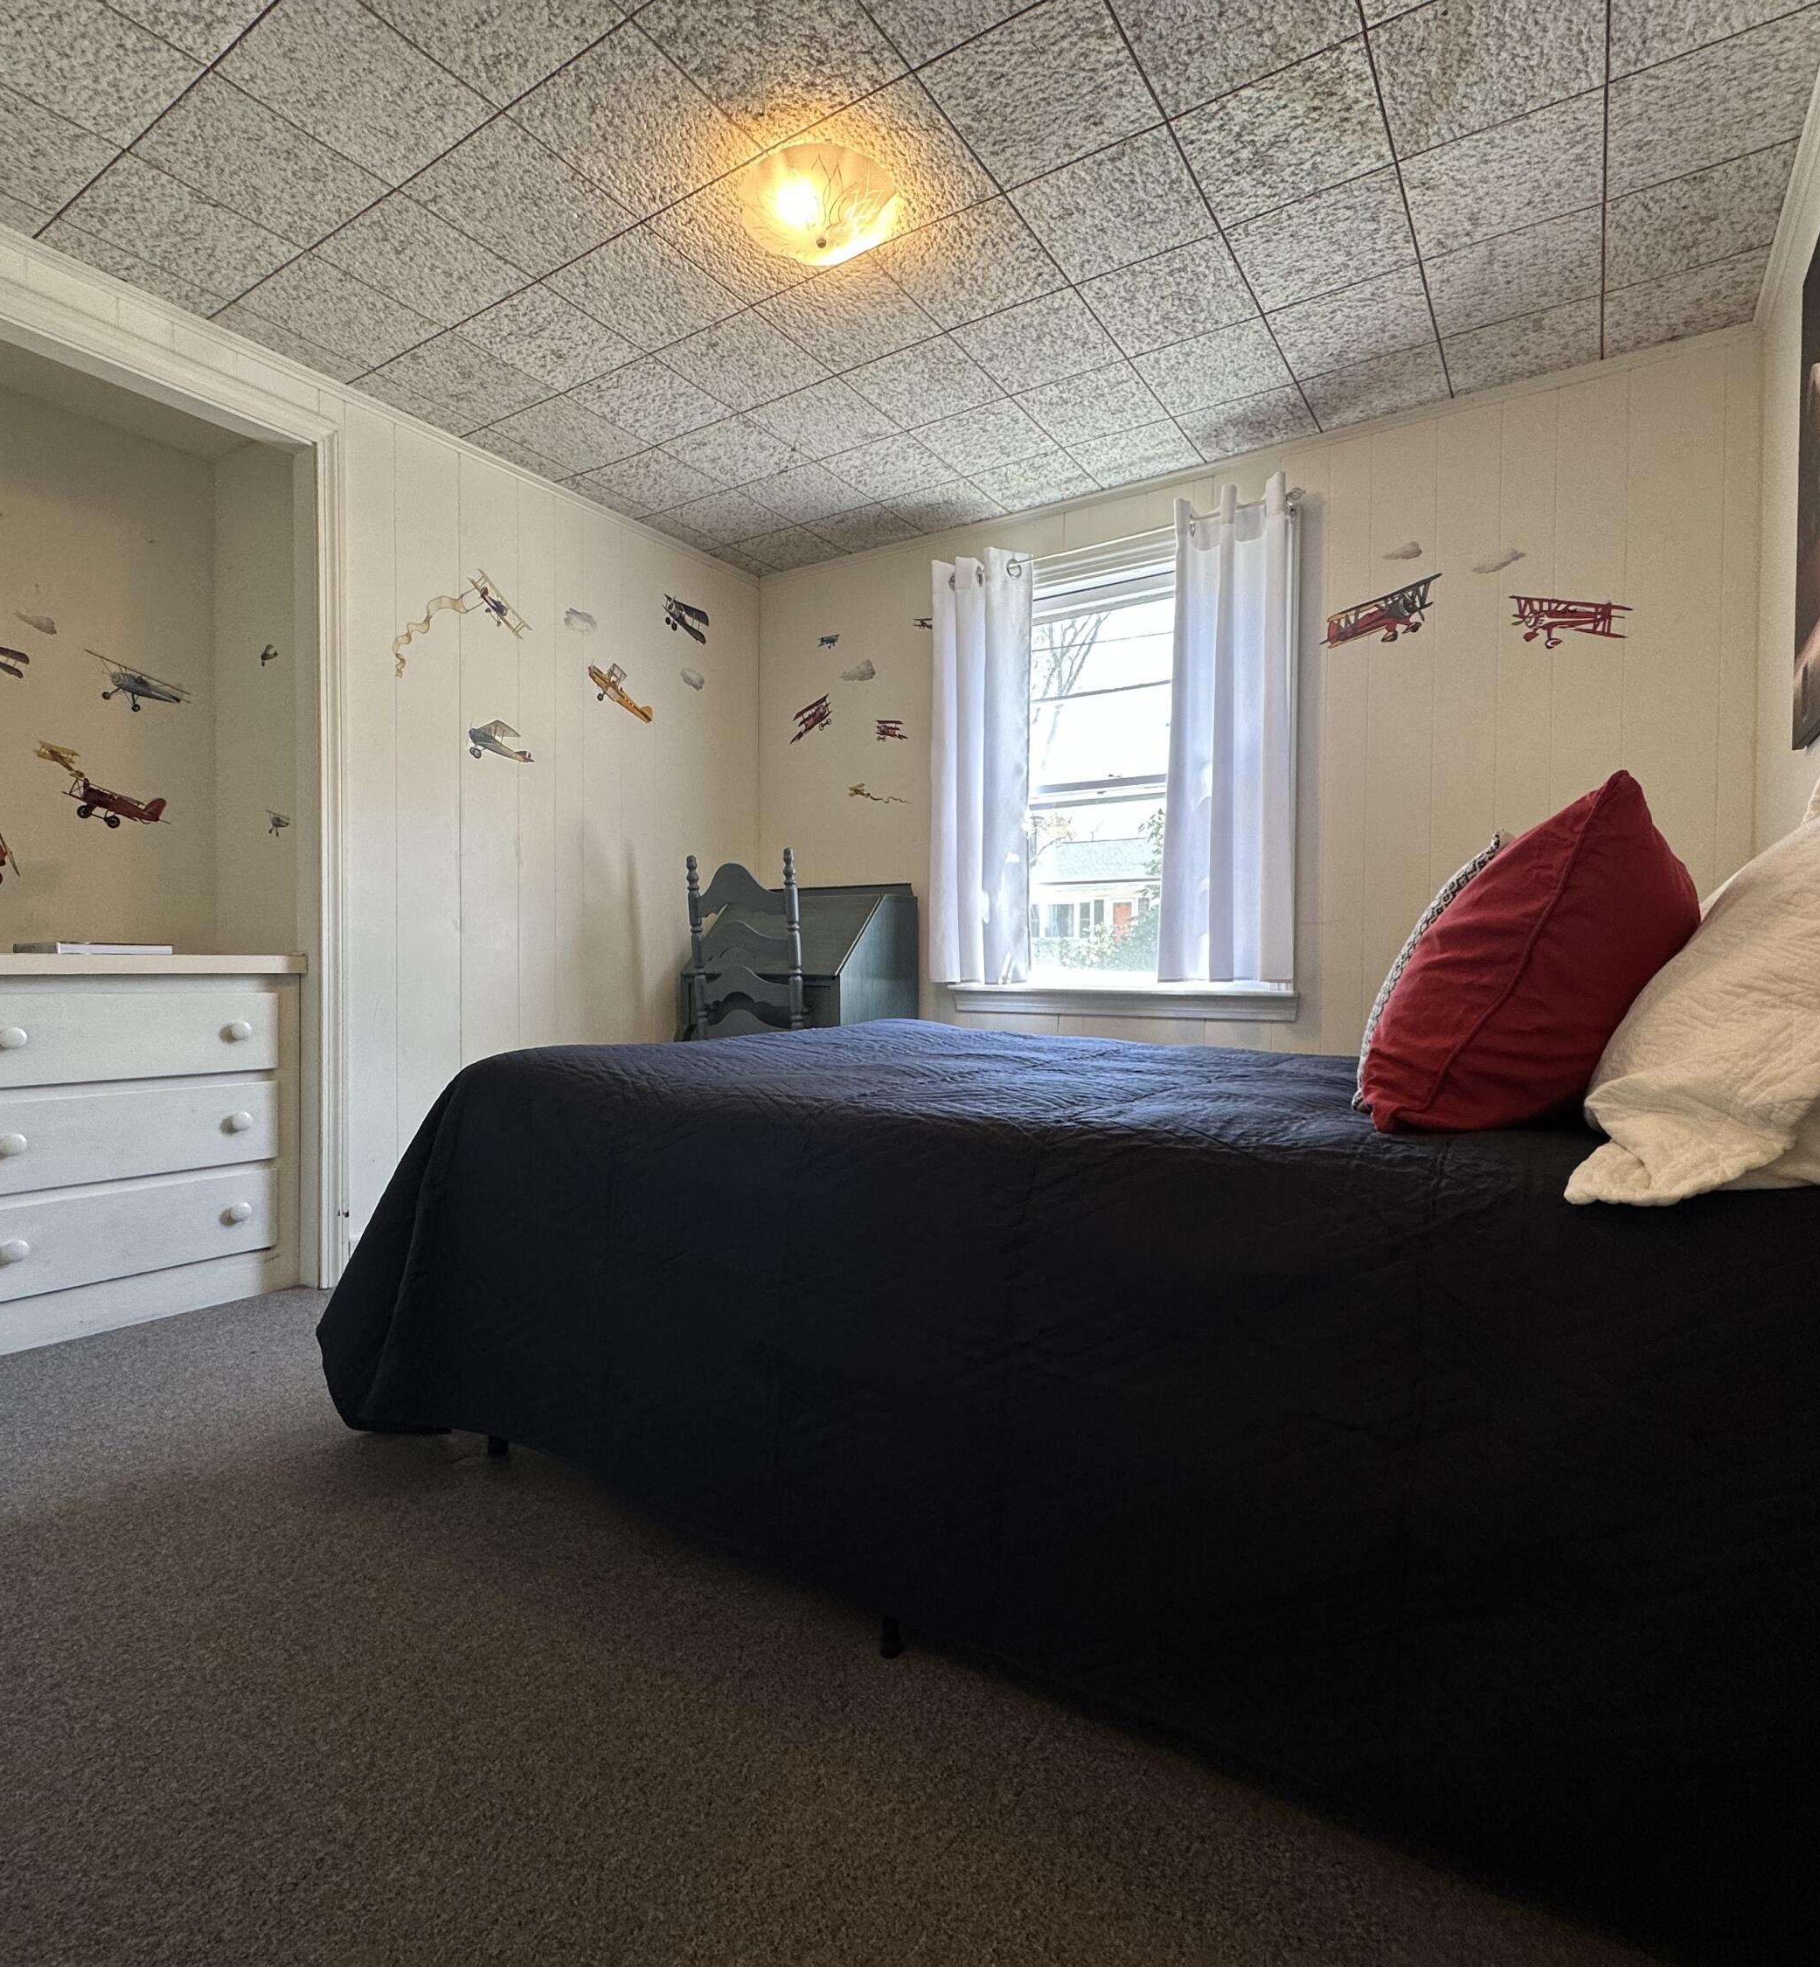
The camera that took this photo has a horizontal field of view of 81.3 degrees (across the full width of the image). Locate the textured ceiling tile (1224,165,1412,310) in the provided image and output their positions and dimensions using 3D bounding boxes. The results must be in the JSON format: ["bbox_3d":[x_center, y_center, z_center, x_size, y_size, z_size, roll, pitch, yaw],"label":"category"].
[{"bbox_3d":[0.805,-1.443,2.062,0.305,0.020,0.305,0,0,33],"label":"textured ceiling tile"}]

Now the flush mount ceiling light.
[{"bbox_3d":[-0.163,-1.391,1.935,0.300,0.095,0.300,0,0,0],"label":"flush mount ceiling light"}]

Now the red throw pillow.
[{"bbox_3d":[0.722,-0.020,1.230,0.220,0.430,0.430,38,23,32],"label":"red throw pillow"}]

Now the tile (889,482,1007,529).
[{"bbox_3d":[0.107,-1.450,3.224,0.305,0.018,0.270,0,0,33],"label":"tile"}]

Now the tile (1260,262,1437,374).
[{"bbox_3d":[0.972,-1.443,2.317,0.305,0.020,0.305,0,0,33],"label":"tile"}]

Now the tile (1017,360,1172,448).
[{"bbox_3d":[0.462,-1.444,2.651,0.305,0.015,0.305,1,0,33],"label":"tile"}]

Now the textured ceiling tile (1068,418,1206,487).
[{"bbox_3d":[0.623,-1.443,2.897,0.305,0.016,0.286,0,0,33],"label":"textured ceiling tile"}]

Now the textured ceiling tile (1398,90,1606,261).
[{"bbox_3d":[1.060,-1.435,1.894,0.305,0.016,0.305,0,0,33],"label":"textured ceiling tile"}]

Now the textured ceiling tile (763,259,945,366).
[{"bbox_3d":[-0.126,-1.447,2.306,0.305,0.018,0.305,0,0,33],"label":"textured ceiling tile"}]

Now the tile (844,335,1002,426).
[{"bbox_3d":[0.040,-1.446,2.562,0.305,0.015,0.305,1,0,33],"label":"tile"}]

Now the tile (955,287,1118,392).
[{"bbox_3d":[0.295,-1.441,2.394,0.305,0.016,0.305,0,0,33],"label":"tile"}]

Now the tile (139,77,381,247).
[{"bbox_3d":[-1.137,-1.451,1.875,0.305,0.020,0.305,0,0,33],"label":"tile"}]

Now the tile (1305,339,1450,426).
[{"bbox_3d":[1.132,-1.439,2.563,0.305,0.015,0.280,1,0,33],"label":"tile"}]

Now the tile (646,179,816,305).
[{"bbox_3d":[-0.292,-1.447,2.050,0.305,0.018,0.305,0,0,33],"label":"tile"}]

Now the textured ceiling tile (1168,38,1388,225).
[{"bbox_3d":[0.640,-1.443,1.808,0.305,0.018,0.305,0,0,33],"label":"textured ceiling tile"}]

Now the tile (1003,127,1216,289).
[{"bbox_3d":[0.384,-1.444,1.973,0.305,0.020,0.305,0,0,33],"label":"tile"}]

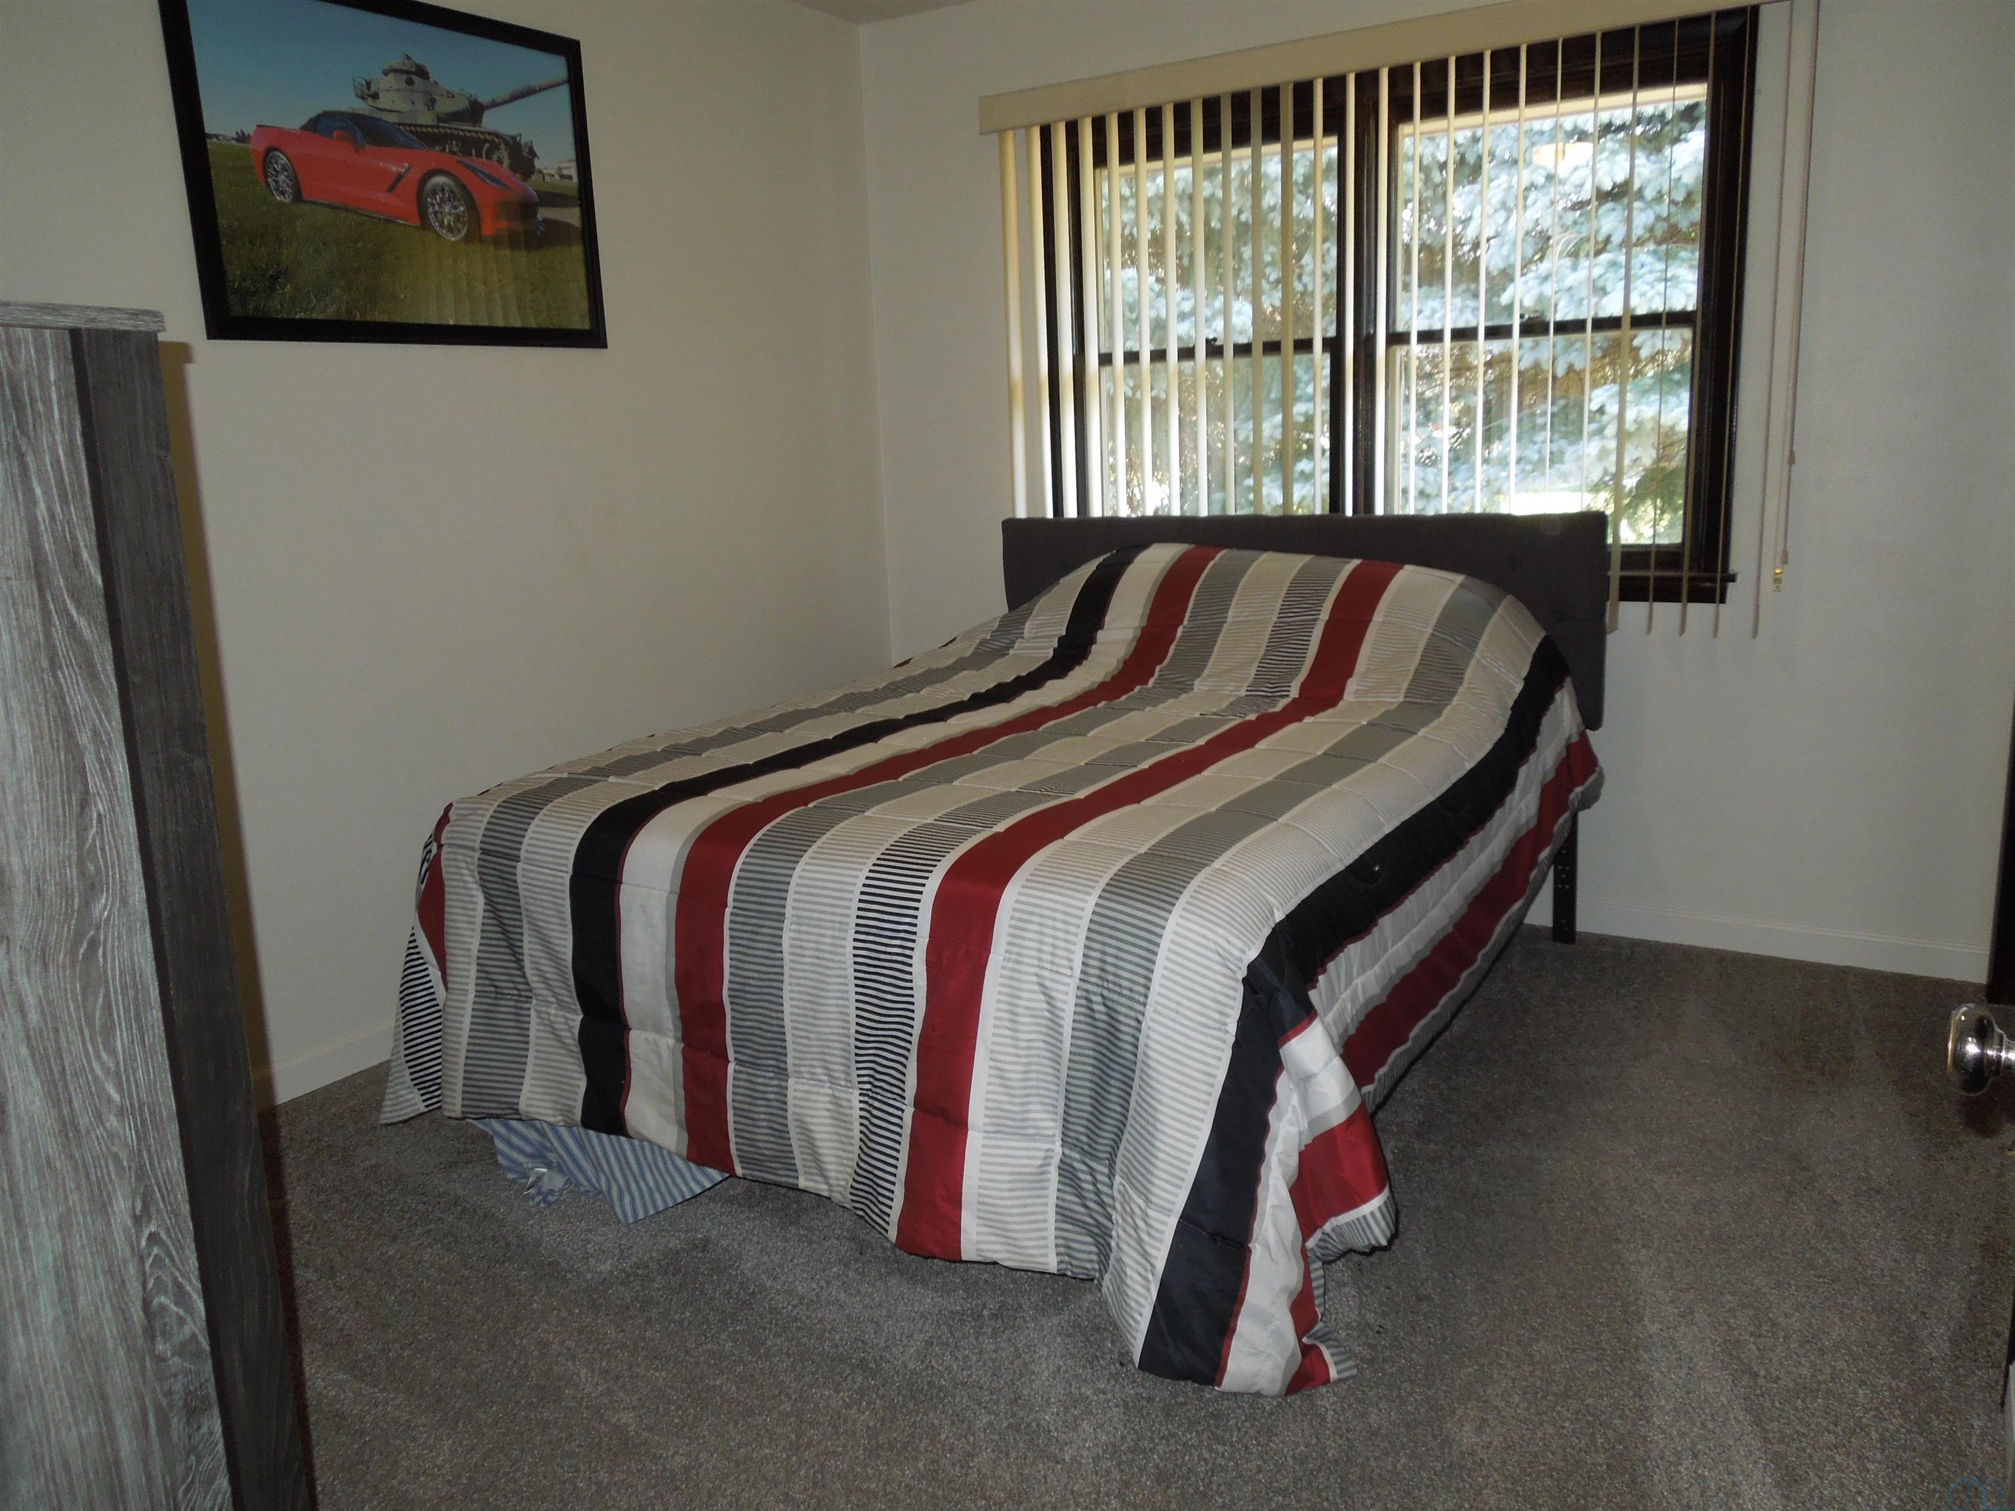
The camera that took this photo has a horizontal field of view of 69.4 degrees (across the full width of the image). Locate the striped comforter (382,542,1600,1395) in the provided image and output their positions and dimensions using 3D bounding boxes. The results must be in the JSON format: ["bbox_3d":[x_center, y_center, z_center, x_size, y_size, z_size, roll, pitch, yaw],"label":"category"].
[{"bbox_3d":[0.086,0.124,3.048,1.850,0.985,1.940,5,15,31],"label":"striped comforter"}]

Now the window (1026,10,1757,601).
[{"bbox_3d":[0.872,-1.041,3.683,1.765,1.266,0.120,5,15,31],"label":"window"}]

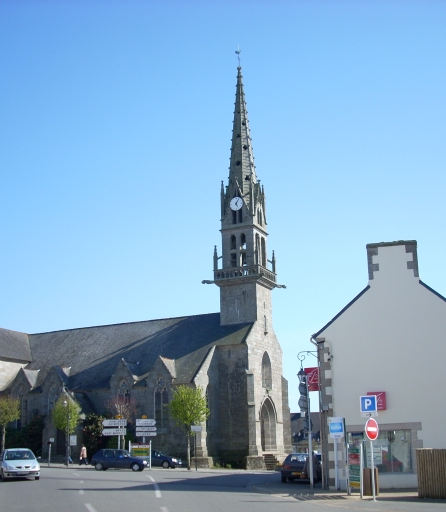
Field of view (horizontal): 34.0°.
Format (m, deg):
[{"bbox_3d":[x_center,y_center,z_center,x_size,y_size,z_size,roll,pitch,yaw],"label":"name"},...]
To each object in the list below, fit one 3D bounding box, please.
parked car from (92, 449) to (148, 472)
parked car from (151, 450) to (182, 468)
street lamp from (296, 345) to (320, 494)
[{"bbox_3d":[-6.899,13.761,49.174,3.780,1.390,1.620,-3,-15,7],"label":"parked car"},{"bbox_3d":[-5.057,15.180,54.678,3.900,1.420,1.660,-6,-15,17],"label":"parked car"},{"bbox_3d":[3.353,6.351,28.676,0.850,5.400,0.420,-5,-15,15],"label":"street lamp"}]

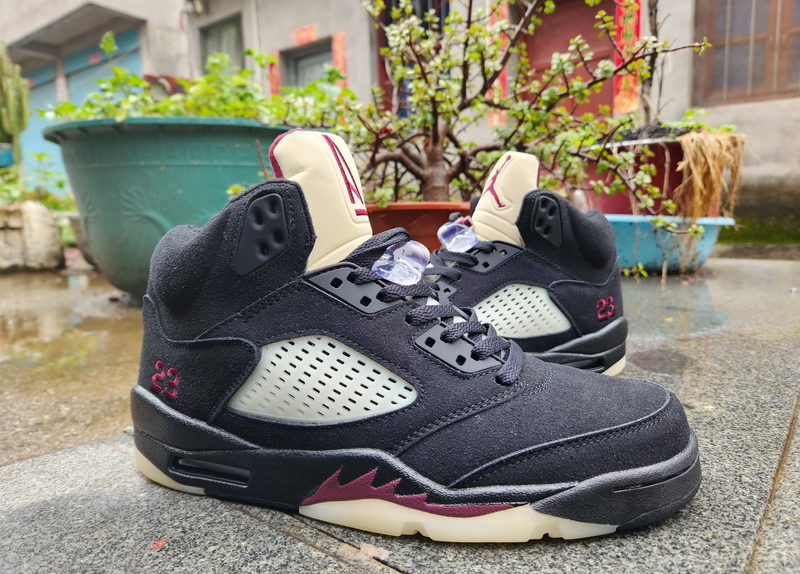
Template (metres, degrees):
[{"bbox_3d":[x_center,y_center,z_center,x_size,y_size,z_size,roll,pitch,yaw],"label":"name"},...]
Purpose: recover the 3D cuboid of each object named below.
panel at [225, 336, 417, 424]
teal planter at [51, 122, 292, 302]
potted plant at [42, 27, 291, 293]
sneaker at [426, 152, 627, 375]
[{"bbox_3d":[-0.037,0.044,0.254,0.090,0.042,0.012,0,-13,3],"label":"panel"},{"bbox_3d":[-0.323,-0.124,0.982,0.527,0.288,0.527,-1,9,0],"label":"teal planter"},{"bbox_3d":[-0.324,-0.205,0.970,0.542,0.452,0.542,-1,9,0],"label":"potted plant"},{"bbox_3d":[0.046,-0.013,0.431,0.302,0.188,0.113,-3,9,-13],"label":"sneaker"}]

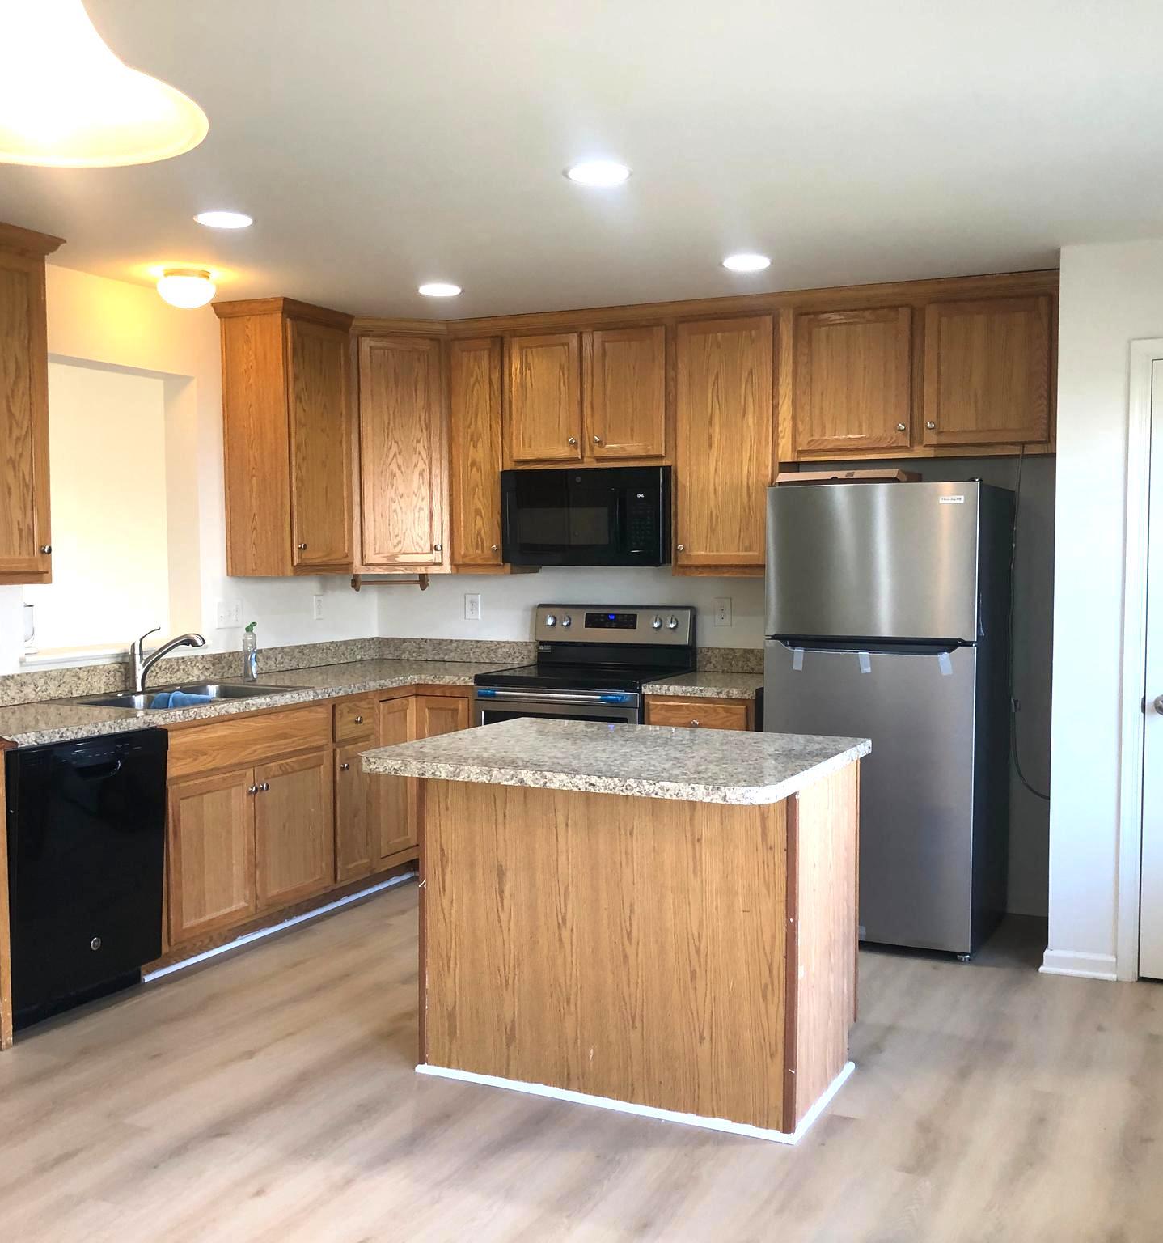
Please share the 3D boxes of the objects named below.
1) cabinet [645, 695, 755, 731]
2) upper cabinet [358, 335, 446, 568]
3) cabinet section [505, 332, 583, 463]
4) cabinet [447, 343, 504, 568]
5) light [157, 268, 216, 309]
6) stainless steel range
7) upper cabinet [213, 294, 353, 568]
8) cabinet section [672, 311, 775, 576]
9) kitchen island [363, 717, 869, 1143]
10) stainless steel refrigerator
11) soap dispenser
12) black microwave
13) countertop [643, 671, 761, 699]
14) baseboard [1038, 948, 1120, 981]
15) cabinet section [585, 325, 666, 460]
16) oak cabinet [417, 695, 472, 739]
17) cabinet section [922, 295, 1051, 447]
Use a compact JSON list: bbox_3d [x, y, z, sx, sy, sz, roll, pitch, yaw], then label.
[{"bbox_3d":[0.588,0.698,5.406,0.456,0.843,0.622,1,3,26],"label":"cabinet"},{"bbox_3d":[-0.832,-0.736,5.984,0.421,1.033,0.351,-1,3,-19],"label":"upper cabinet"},{"bbox_3d":[-0.084,-0.960,5.869,0.359,0.540,0.320,1,3,26],"label":"cabinet section"},{"bbox_3d":[-0.380,-0.737,5.974,0.296,1.033,0.334,1,3,26],"label":"cabinet"},{"bbox_3d":[-1.413,-1.187,4.810,0.214,0.125,0.214,0,3,0],"label":"light"},{"bbox_3d":[0.022,0.543,5.631,0.757,1.191,0.682,1,3,26],"label":"stainless steel range"},{"bbox_3d":[-1.238,-0.755,5.725,0.365,1.119,0.499,1,3,26],"label":"upper cabinet"},{"bbox_3d":[0.656,-0.721,5.607,0.451,1.061,0.338,1,3,26],"label":"cabinet section"},{"bbox_3d":[0.125,0.800,3.650,1.114,0.914,0.879,1,3,26],"label":"kitchen island"},{"bbox_3d":[1.196,0.332,5.145,0.759,1.685,0.752,2,3,27],"label":"stainless steel refrigerator"},{"bbox_3d":[-1.355,0.124,5.490,0.055,0.237,0.070,1,3,24],"label":"soap dispenser"},{"bbox_3d":[0.077,-0.450,5.859,0.757,0.407,0.400,1,3,26],"label":"black microwave"},{"bbox_3d":[0.591,0.260,5.521,0.463,0.043,0.635,1,3,26],"label":"countertop"},{"bbox_3d":[1.690,1.167,4.558,0.246,0.081,0.025,1,3,26],"label":"baseboard"},{"bbox_3d":[0.252,-0.951,5.705,0.367,0.540,0.320,1,3,26],"label":"cabinet section"},{"bbox_3d":[-0.439,0.673,5.909,0.301,0.843,0.622,1,3,26],"label":"oak cabinet"},{"bbox_3d":[1.554,-0.918,5.065,0.455,0.540,0.320,1,3,26],"label":"cabinet section"}]

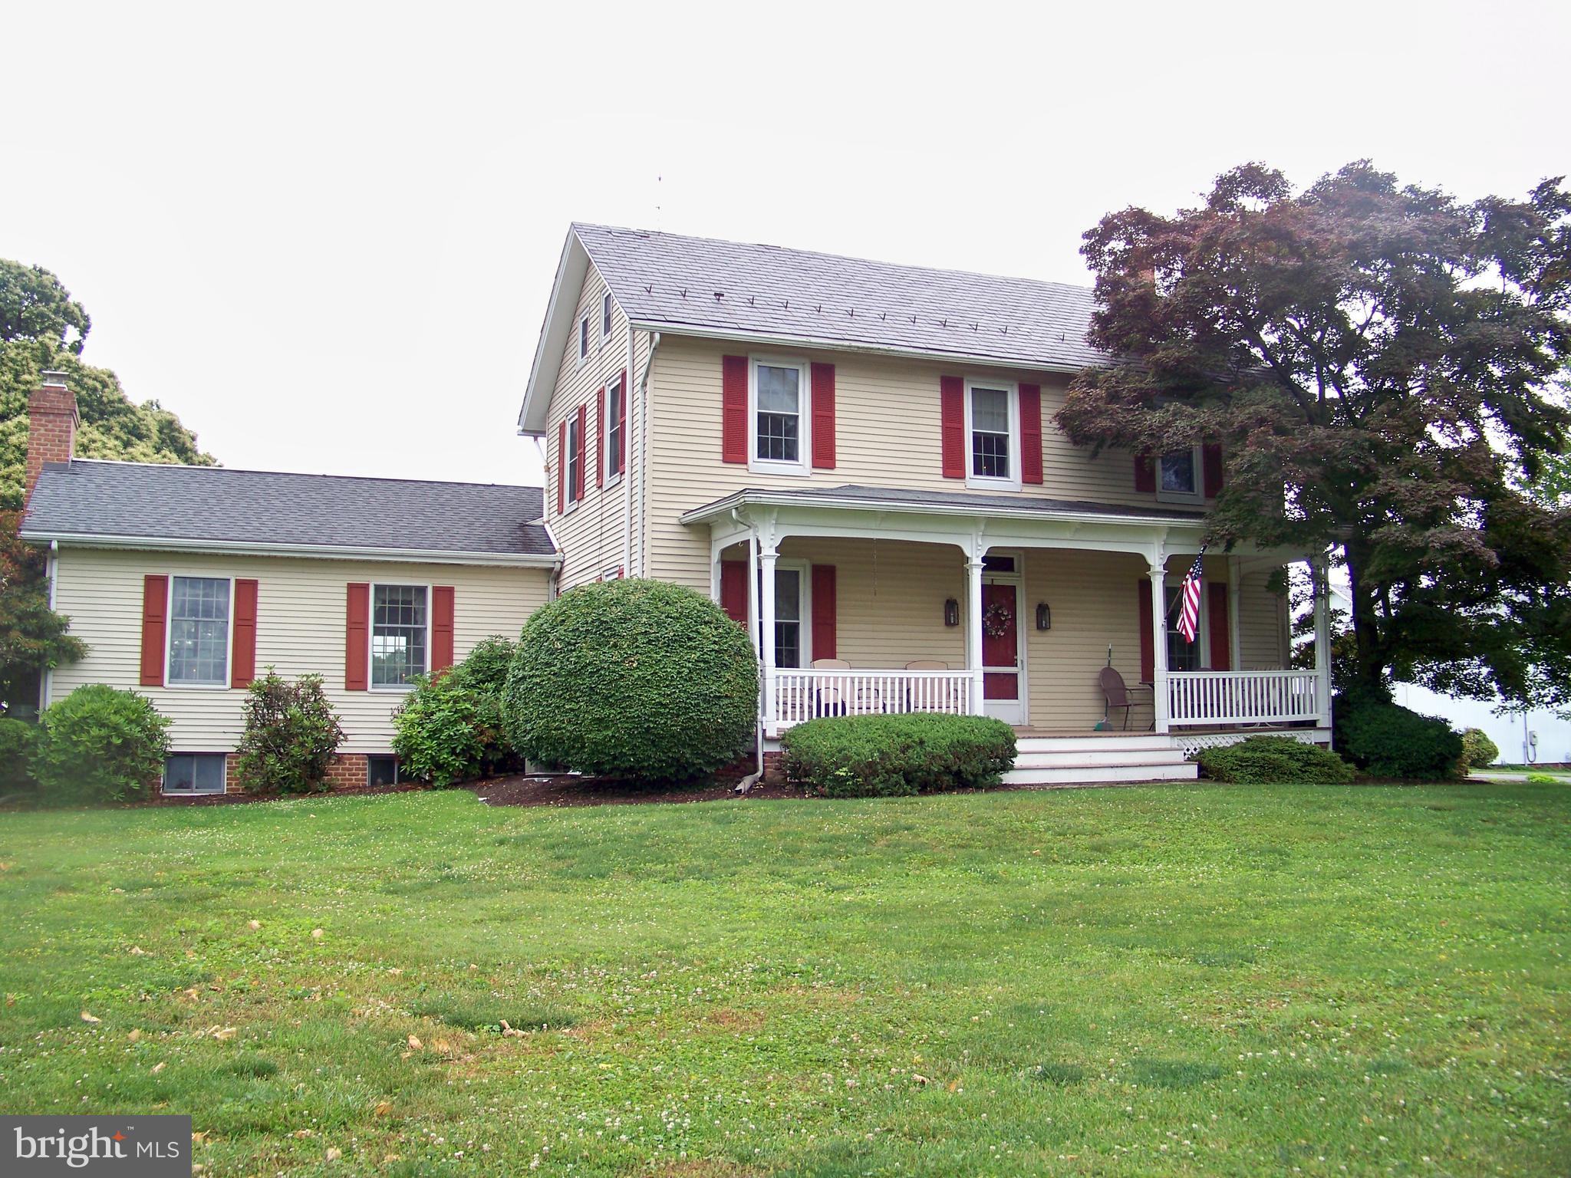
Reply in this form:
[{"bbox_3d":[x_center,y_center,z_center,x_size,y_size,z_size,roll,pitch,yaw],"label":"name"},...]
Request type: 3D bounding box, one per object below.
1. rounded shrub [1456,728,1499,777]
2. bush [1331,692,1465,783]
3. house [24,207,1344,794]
[{"bbox_3d":[13.854,3.233,30.000,0.950,0.930,0.930,2,-7,-21],"label":"rounded shrub"},{"bbox_3d":[8.883,2.143,21.700,1.900,1.250,1.750,2,-7,-21],"label":"bush"},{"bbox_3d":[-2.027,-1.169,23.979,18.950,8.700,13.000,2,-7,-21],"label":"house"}]

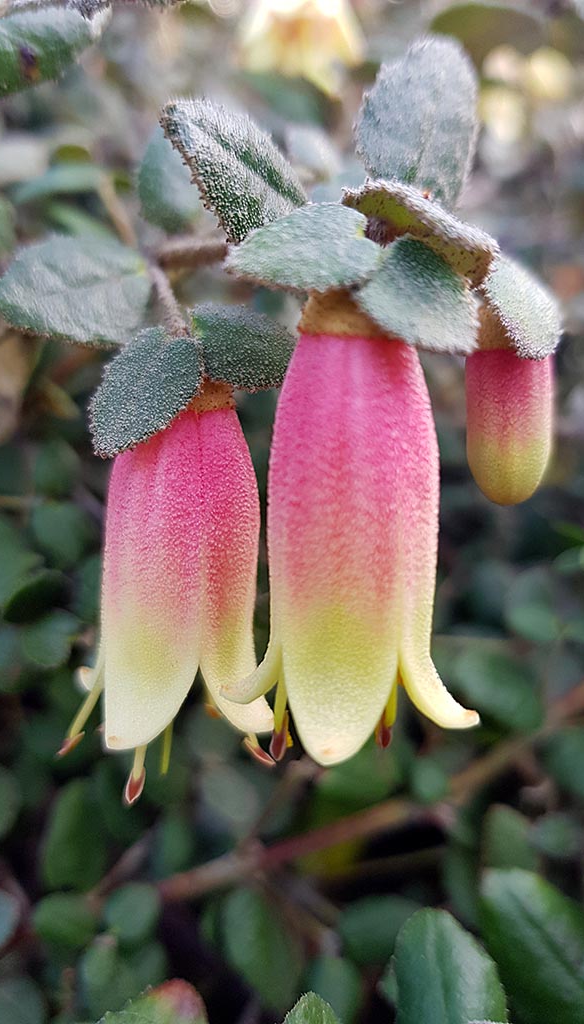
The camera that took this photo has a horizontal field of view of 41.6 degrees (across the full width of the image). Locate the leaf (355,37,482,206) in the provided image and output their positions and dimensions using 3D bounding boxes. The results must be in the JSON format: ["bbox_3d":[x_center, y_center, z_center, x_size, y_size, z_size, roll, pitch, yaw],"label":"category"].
[{"bbox_3d":[0.019,-0.059,0.116,0.018,0.025,0.005,7,-3,7],"label":"leaf"}]

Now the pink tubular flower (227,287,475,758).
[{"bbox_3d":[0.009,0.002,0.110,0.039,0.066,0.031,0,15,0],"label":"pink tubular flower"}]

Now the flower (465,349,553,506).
[{"bbox_3d":[0.030,-0.012,0.106,0.012,0.022,0.012,0,15,0],"label":"flower"}]

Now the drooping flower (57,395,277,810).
[{"bbox_3d":[-0.017,0.011,0.107,0.027,0.056,0.026,4,15,0],"label":"drooping flower"}]

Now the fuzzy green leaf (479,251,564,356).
[{"bbox_3d":[0.033,-0.030,0.111,0.006,0.019,0.014,-38,-13,34],"label":"fuzzy green leaf"}]

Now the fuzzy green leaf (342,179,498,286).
[{"bbox_3d":[0.018,-0.038,0.104,0.021,0.007,0.013,28,6,3],"label":"fuzzy green leaf"}]

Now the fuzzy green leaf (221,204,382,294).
[{"bbox_3d":[0.002,-0.033,0.096,0.020,0.015,0.006,-15,-29,-1],"label":"fuzzy green leaf"}]

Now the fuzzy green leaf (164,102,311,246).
[{"bbox_3d":[-0.007,-0.045,0.102,0.021,0.013,0.005,43,-7,-6],"label":"fuzzy green leaf"}]

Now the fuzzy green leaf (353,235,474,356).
[{"bbox_3d":[0.016,-0.028,0.099,0.013,0.017,0.005,-24,-23,-16],"label":"fuzzy green leaf"}]

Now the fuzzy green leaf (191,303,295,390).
[{"bbox_3d":[-0.007,-0.023,0.108,0.015,0.013,0.005,25,-21,4],"label":"fuzzy green leaf"}]

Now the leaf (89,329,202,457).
[{"bbox_3d":[-0.020,-0.017,0.106,0.013,0.021,0.005,37,-7,20],"label":"leaf"}]

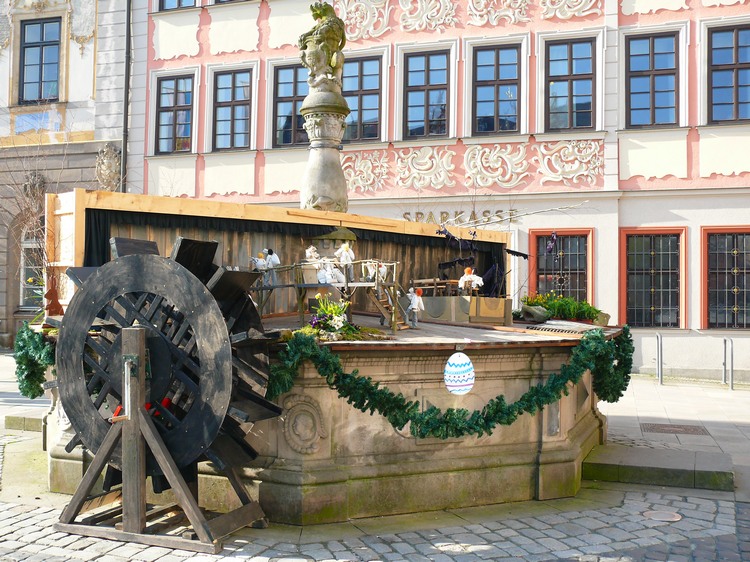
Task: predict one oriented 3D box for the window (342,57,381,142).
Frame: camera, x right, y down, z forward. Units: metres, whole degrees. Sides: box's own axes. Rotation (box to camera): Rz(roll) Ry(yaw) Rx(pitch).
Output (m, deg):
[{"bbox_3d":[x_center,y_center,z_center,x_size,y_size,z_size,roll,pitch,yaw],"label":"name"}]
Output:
[{"bbox_3d":[-0.320,-3.954,18.063,1.002,1.858,0.140,0,-2,19],"label":"window"}]

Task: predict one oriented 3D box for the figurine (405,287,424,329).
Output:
[{"bbox_3d":[0.376,0.246,7.650,0.160,0.390,0.140,2,-3,-30],"label":"figurine"}]

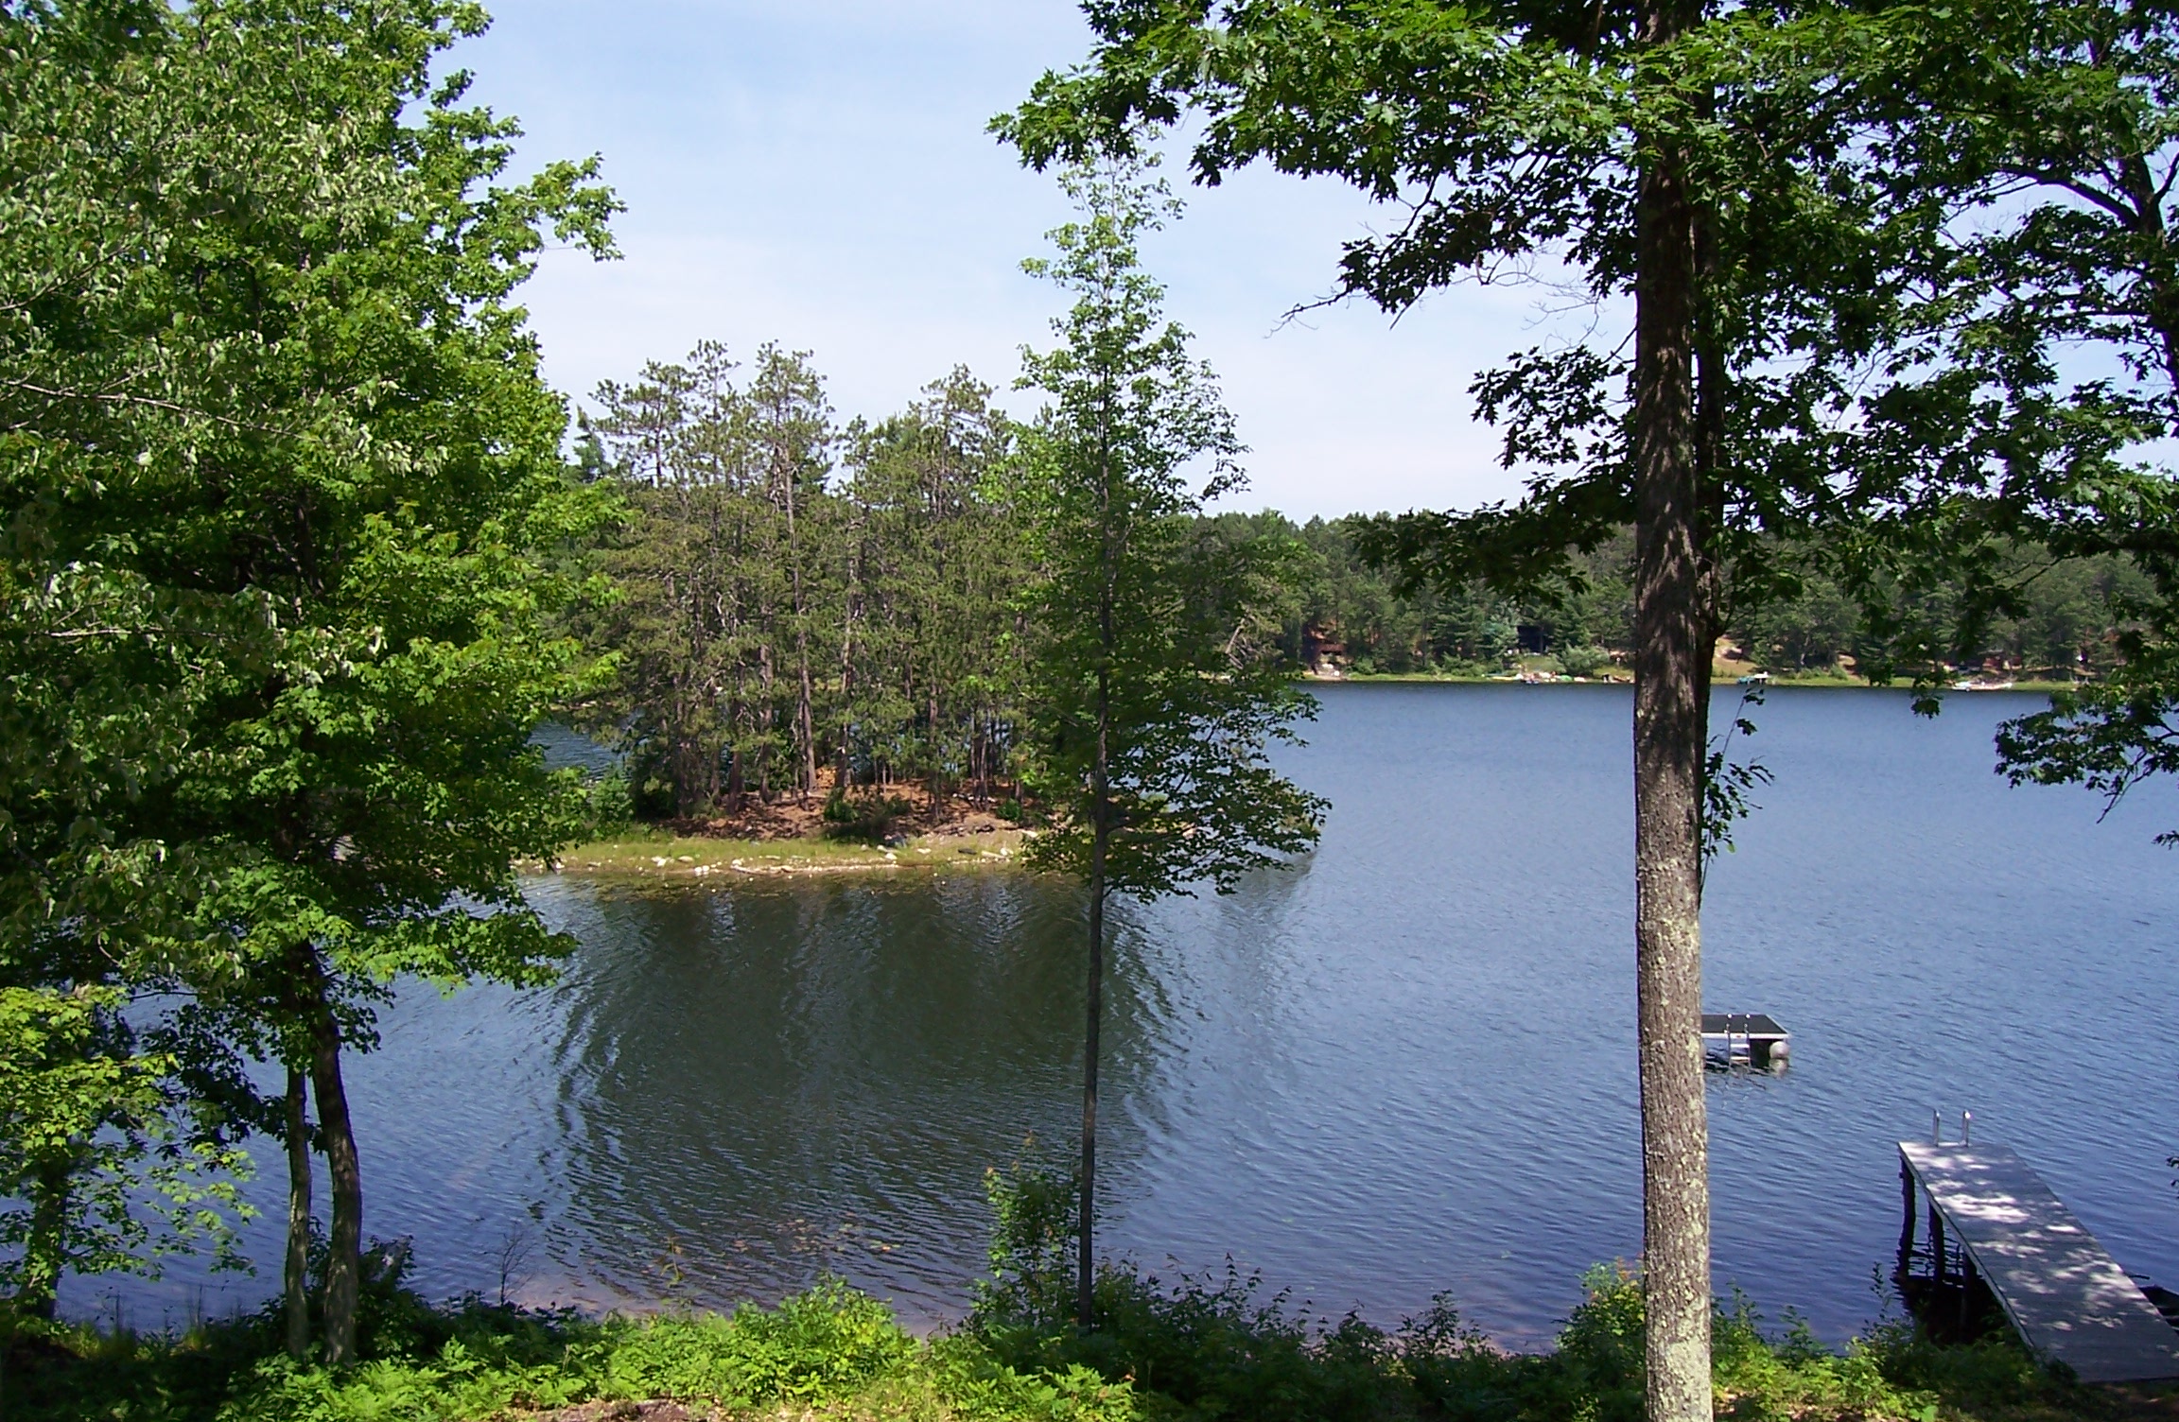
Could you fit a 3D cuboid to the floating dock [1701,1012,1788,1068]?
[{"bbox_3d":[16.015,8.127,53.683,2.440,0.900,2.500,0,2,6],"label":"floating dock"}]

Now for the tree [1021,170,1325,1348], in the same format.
[{"bbox_3d":[1.069,0.557,29.101,4.300,16.200,4.300,0,2,0],"label":"tree"}]

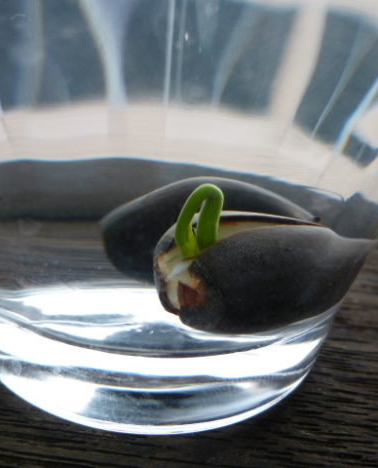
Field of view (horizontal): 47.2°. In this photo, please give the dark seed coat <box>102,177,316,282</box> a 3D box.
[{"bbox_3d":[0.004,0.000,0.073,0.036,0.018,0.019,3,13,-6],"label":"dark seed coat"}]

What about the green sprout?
[{"bbox_3d":[0.001,-0.002,0.064,0.007,0.011,0.005,6,13,6],"label":"green sprout"}]

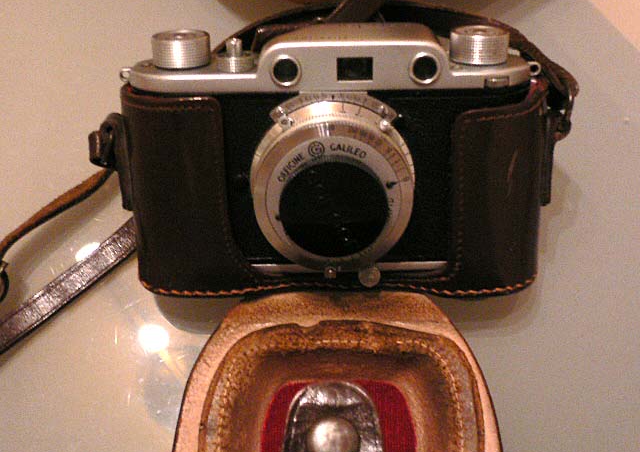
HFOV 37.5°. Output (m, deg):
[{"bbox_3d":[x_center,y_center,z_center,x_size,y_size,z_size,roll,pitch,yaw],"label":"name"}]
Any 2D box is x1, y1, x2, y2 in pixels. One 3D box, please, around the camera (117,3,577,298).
[{"bbox_3d":[0.005,-0.019,0.305,0.142,0.085,0.057,0,22,3],"label":"camera"}]

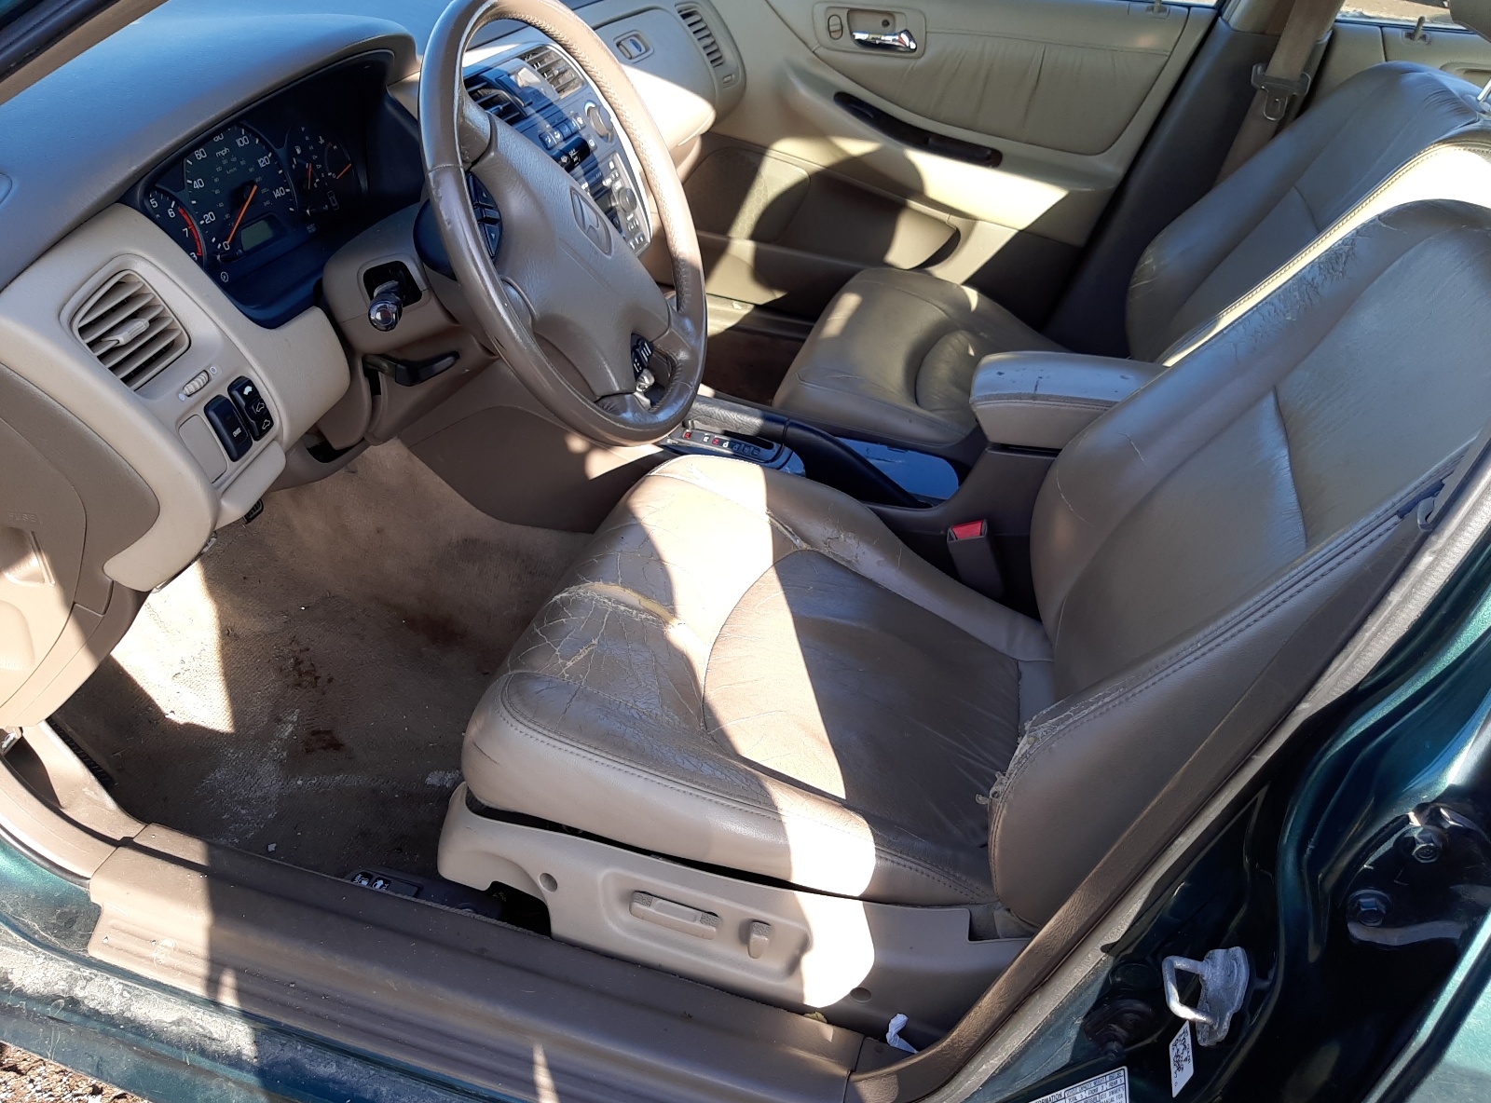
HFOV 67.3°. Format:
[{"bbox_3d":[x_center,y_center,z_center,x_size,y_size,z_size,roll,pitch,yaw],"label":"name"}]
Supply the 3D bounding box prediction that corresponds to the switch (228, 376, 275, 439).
[{"bbox_3d":[-0.387,-0.111,0.875,0.014,0.044,0.024,-9,30,16],"label":"switch"}]

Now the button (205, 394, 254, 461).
[{"bbox_3d":[-0.392,-0.092,0.846,0.014,0.044,0.024,-9,30,16],"label":"button"}]

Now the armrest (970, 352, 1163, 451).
[{"bbox_3d":[0.394,-0.160,1.278,0.270,0.072,0.138,7,33,15],"label":"armrest"}]

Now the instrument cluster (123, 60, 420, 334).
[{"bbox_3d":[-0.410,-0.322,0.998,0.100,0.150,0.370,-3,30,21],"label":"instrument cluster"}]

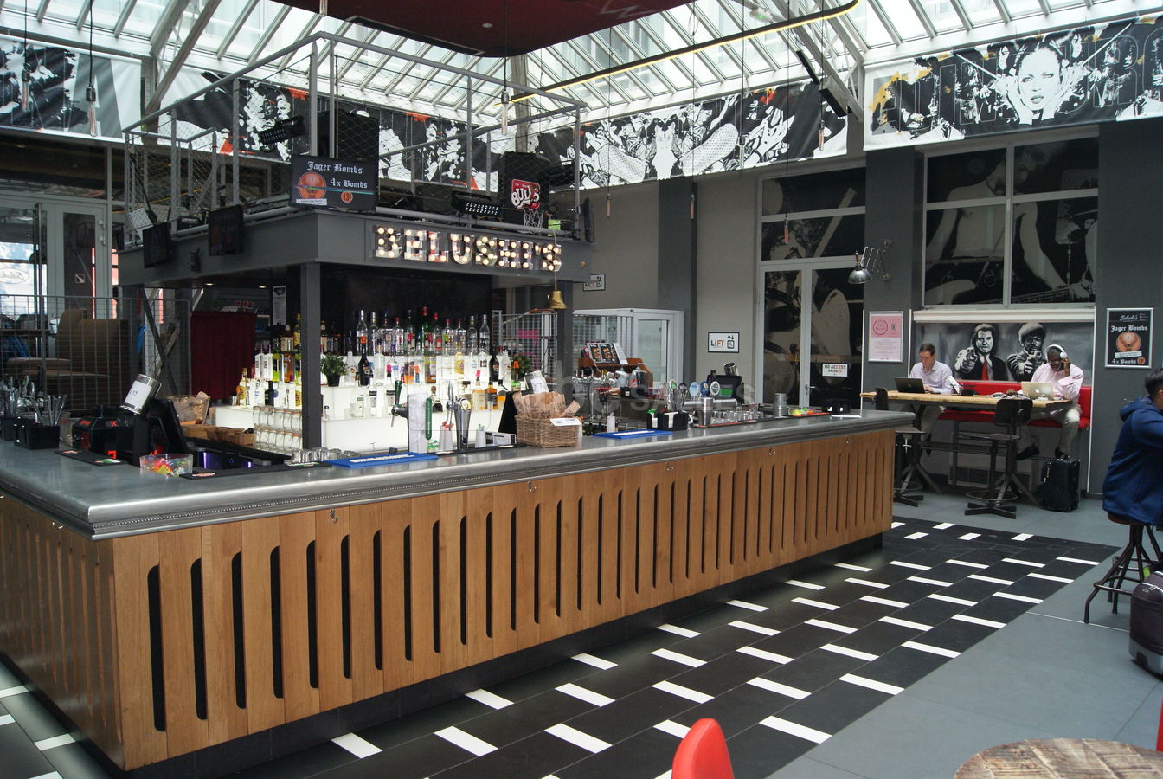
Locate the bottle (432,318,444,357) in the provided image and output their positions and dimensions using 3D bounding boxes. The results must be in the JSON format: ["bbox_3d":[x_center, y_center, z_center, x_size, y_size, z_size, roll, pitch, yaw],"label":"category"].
[{"bbox_3d":[-1.026,-0.376,6.280,0.080,0.295,0.080,1,3,0],"label":"bottle"}]

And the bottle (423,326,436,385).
[{"bbox_3d":[-1.060,-0.232,6.100,0.085,0.380,0.085,1,3,0],"label":"bottle"}]

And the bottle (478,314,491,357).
[{"bbox_3d":[-0.727,-0.407,6.550,0.080,0.315,0.080,4,4,45],"label":"bottle"}]

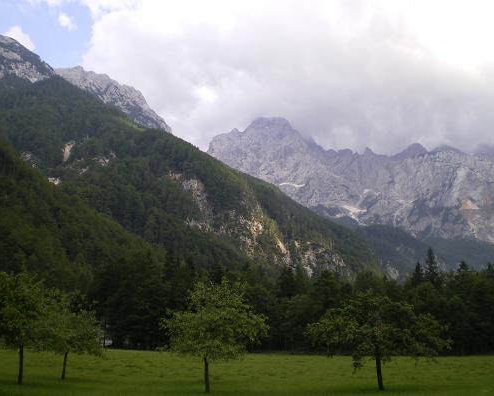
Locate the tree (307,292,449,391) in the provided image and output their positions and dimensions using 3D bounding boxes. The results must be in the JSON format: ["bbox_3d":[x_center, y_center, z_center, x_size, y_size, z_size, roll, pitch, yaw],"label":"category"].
[{"bbox_3d":[5.708,6.161,25.056,6.040,4.070,5.440,0,-15,0],"label":"tree"}]

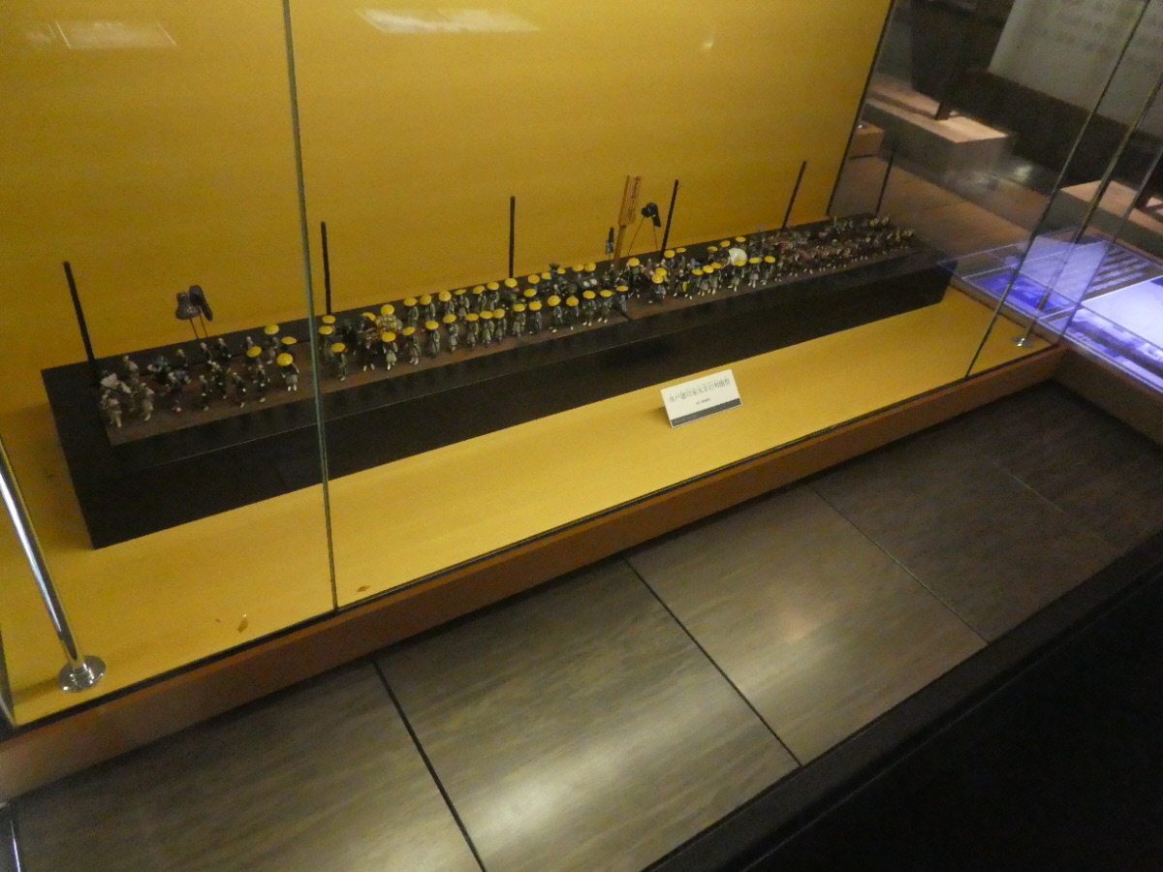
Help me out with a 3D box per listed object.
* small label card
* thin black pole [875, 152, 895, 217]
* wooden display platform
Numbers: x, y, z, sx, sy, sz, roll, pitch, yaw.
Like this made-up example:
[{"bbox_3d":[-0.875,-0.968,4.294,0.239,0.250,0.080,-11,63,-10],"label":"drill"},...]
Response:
[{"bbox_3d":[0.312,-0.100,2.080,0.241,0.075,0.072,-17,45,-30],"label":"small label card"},{"bbox_3d":[1.012,-0.821,2.715,0.010,0.275,0.010,-23,48,-24],"label":"thin black pole"},{"bbox_3d":[0.067,-0.296,2.213,2.584,0.158,0.390,-17,45,-30],"label":"wooden display platform"}]

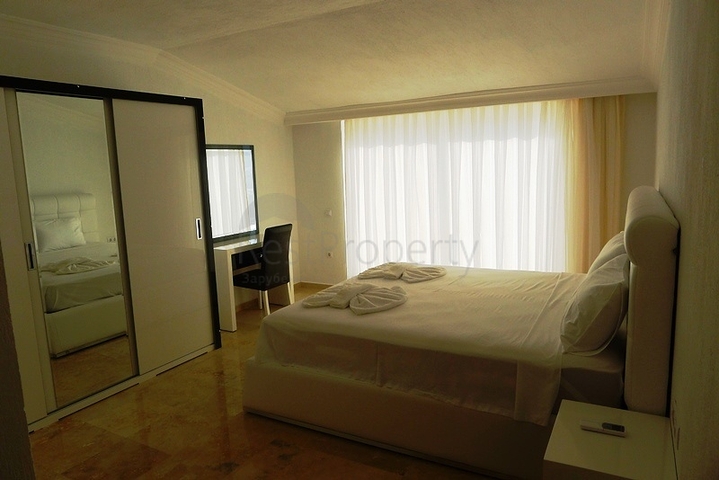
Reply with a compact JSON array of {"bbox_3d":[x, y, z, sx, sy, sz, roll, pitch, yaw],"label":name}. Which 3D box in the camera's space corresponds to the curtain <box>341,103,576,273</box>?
[{"bbox_3d":[0.928,-0.340,5.137,2.475,2.044,0.117,2,9,27],"label":"curtain"}]

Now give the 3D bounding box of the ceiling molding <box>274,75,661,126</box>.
[{"bbox_3d":[0.749,-1.351,4.797,3.800,0.140,0.140,2,9,29],"label":"ceiling molding"}]

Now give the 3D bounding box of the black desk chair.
[{"bbox_3d":[-0.997,0.329,4.897,0.569,0.956,0.467,2,9,27],"label":"black desk chair"}]

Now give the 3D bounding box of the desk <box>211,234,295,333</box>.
[{"bbox_3d":[-1.135,0.407,4.998,0.397,0.783,0.993,2,9,27],"label":"desk"}]

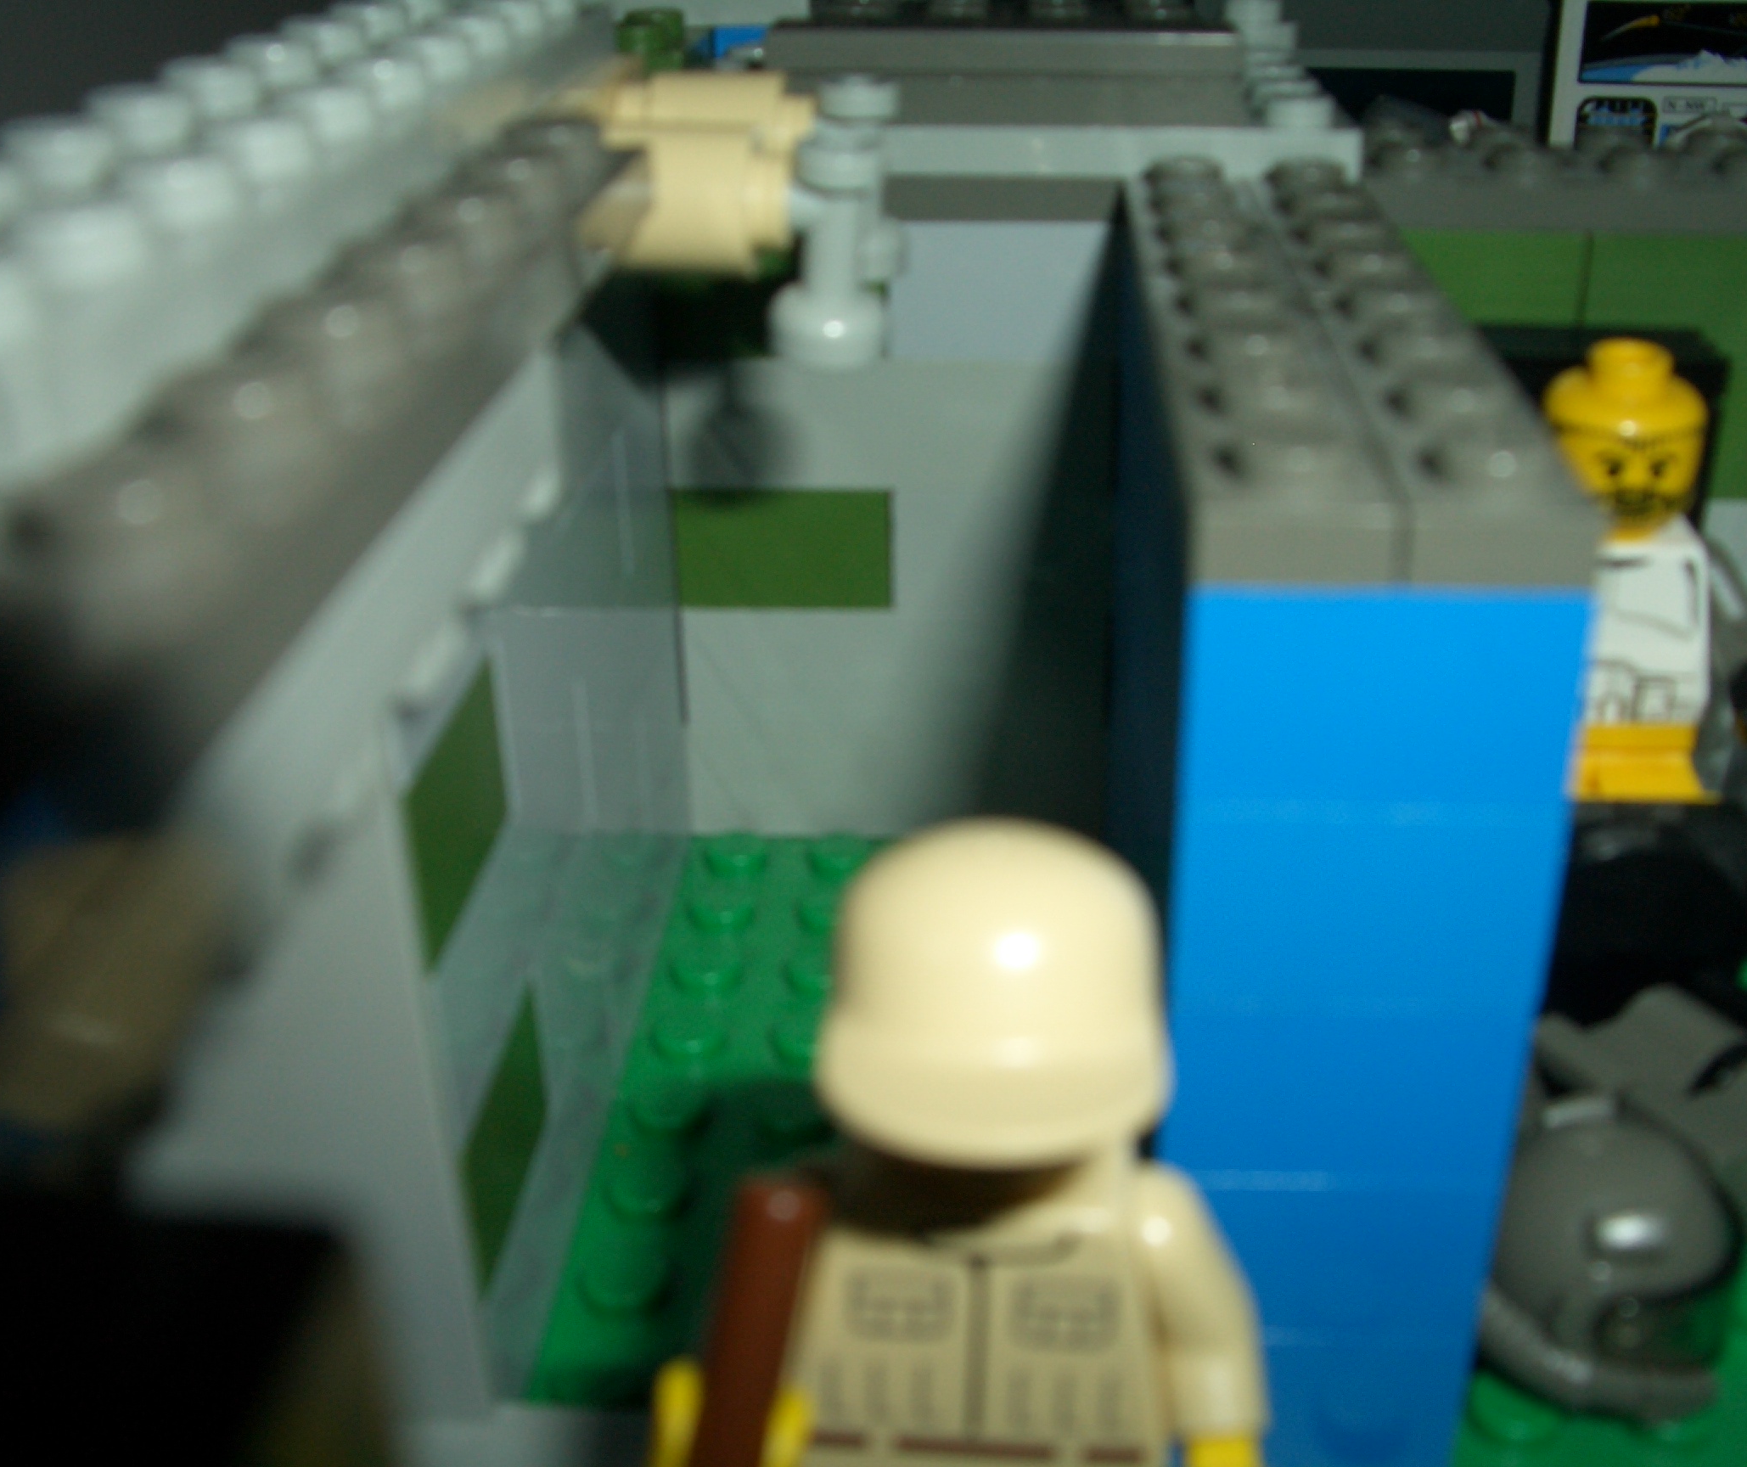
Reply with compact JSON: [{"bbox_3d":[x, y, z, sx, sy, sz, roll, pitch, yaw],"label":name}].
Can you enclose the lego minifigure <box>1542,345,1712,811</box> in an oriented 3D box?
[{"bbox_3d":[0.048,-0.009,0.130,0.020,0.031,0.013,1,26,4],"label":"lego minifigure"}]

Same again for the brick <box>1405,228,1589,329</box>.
[{"bbox_3d":[0.040,-0.031,0.138,0.016,0.010,0.008,1,26,4],"label":"brick"}]

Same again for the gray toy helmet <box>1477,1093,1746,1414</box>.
[{"bbox_3d":[0.036,0.026,0.098,0.014,0.014,0.013,20,34,36],"label":"gray toy helmet"}]

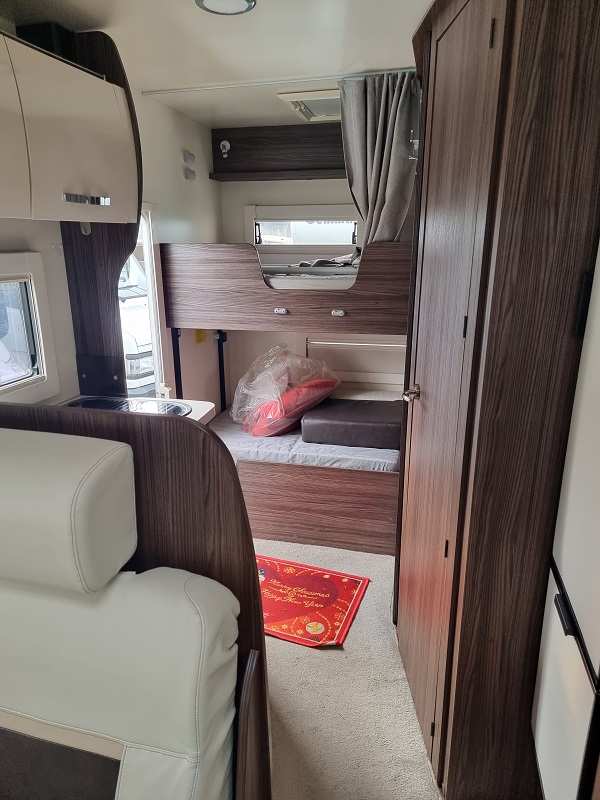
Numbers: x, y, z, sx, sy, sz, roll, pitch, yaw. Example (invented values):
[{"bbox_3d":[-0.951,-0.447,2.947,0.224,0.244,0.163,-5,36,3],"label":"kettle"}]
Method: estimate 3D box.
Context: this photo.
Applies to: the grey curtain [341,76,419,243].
[{"bbox_3d":[0.308,-0.904,2.191,0.310,0.660,0.130,4,17,13],"label":"grey curtain"}]

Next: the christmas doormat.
[{"bbox_3d":[-0.126,0.807,2.360,0.740,0.015,0.480,6,18,21],"label":"christmas doormat"}]

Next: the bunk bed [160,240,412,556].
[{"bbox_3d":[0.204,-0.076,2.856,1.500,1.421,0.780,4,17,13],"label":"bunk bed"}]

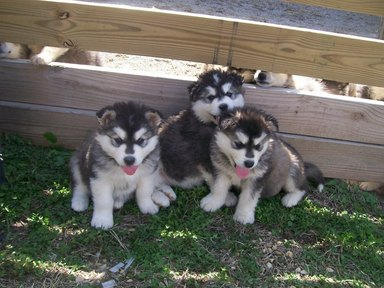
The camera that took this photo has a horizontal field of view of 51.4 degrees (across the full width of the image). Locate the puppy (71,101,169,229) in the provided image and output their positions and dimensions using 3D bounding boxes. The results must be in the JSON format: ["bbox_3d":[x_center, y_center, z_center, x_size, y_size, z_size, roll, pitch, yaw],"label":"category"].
[{"bbox_3d":[-0.187,0.026,1.100,0.240,0.320,0.280,0,25,-16],"label":"puppy"}]

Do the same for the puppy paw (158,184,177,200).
[{"bbox_3d":[-0.075,0.144,1.206,0.040,0.038,0.056,-12,30,-36],"label":"puppy paw"}]

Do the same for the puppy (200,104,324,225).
[{"bbox_3d":[0.246,0.046,1.183,0.350,0.310,0.200,-16,33,-42],"label":"puppy"}]

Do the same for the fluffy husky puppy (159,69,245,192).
[{"bbox_3d":[0.029,-0.034,1.220,0.280,0.370,0.200,25,29,34],"label":"fluffy husky puppy"}]

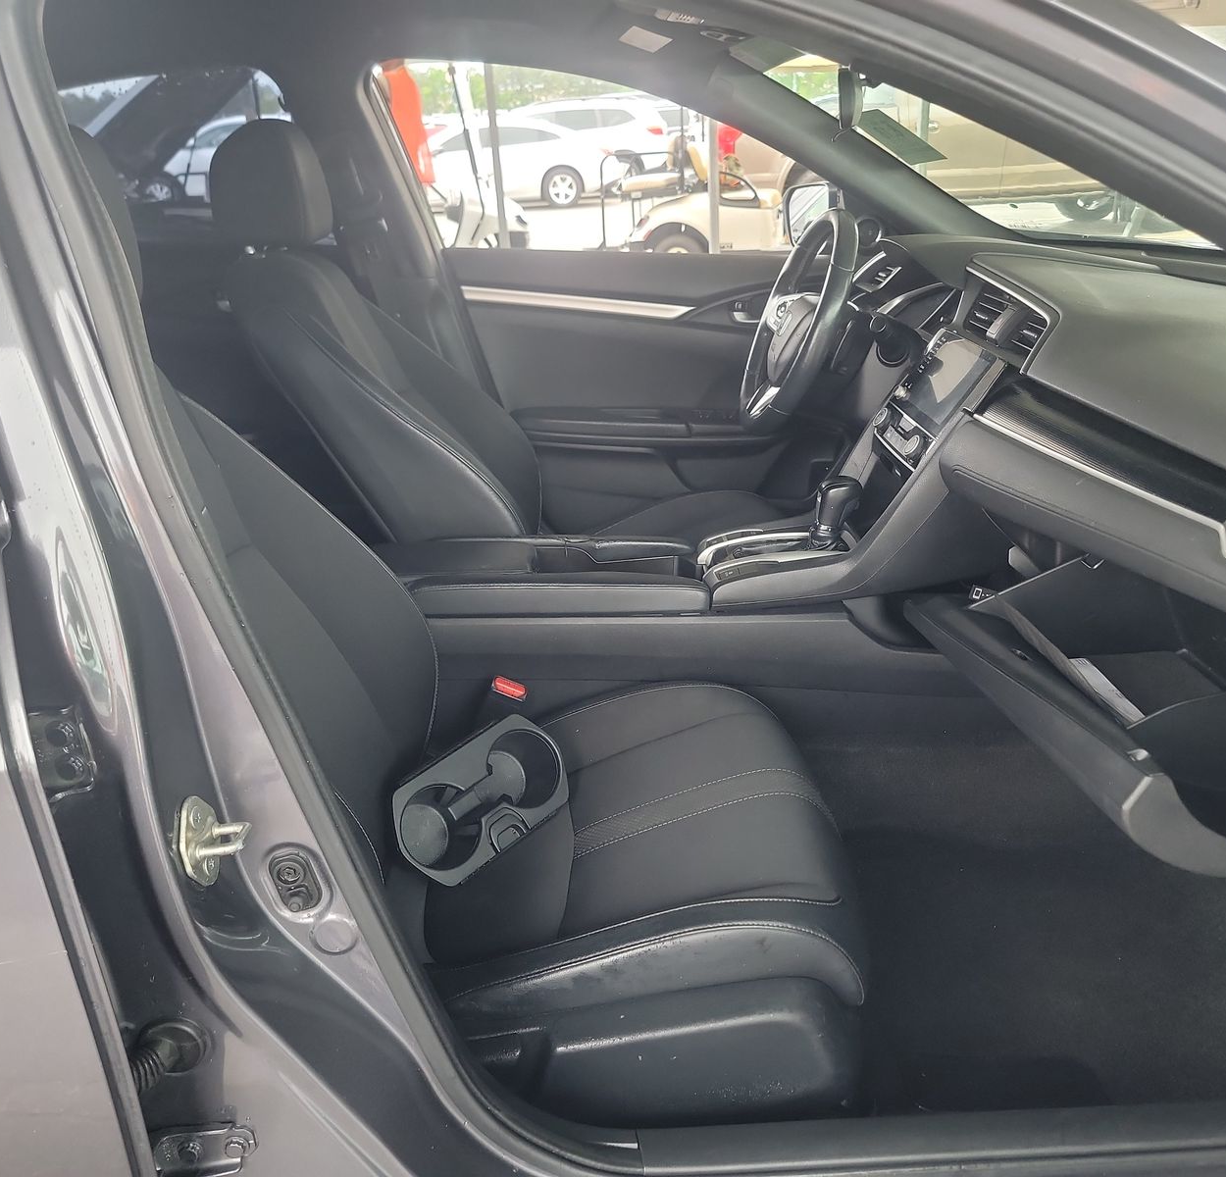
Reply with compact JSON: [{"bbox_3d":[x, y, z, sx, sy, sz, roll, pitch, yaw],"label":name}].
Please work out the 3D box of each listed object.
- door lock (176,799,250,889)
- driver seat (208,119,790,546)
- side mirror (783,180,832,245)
[{"bbox_3d":[-0.247,0.156,0.671,0.036,0.064,0.043,-3,24,0],"label":"door lock"},{"bbox_3d":[-0.112,-0.278,1.763,0.870,0.930,0.530,-3,24,0],"label":"driver seat"},{"bbox_3d":[0.429,-0.754,2.173,0.130,0.160,0.230,-7,24,-10],"label":"side mirror"}]

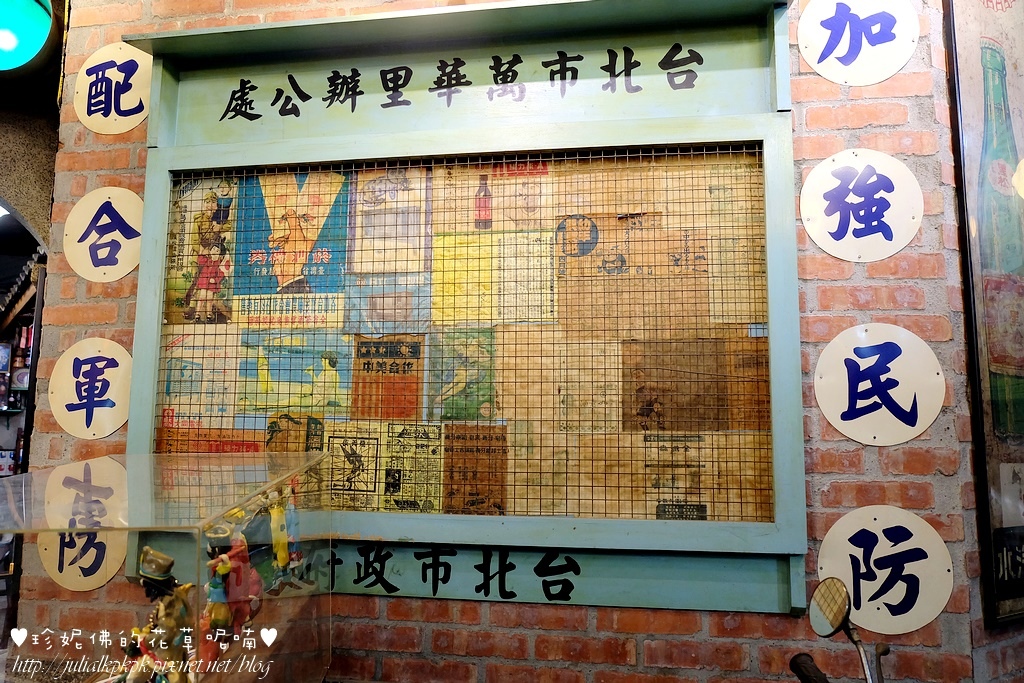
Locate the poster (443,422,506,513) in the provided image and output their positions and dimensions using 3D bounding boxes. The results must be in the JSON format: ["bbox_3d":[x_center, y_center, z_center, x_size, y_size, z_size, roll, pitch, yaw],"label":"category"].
[{"bbox_3d":[-0.078,0.275,1.468,0.138,0.192,0.010,-1,-6,8],"label":"poster"}]

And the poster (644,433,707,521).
[{"bbox_3d":[0.327,0.269,1.367,0.118,0.172,0.008,-1,-6,8],"label":"poster"}]

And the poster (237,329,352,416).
[{"bbox_3d":[-0.494,0.071,1.551,0.270,0.191,0.010,-1,-6,8],"label":"poster"}]

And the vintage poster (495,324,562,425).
[{"bbox_3d":[0.036,0.072,1.501,0.147,0.217,0.010,-1,-7,8],"label":"vintage poster"}]

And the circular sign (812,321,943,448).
[{"bbox_3d":[0.765,0.089,1.422,0.252,0.252,0.010,-1,-7,8],"label":"circular sign"}]

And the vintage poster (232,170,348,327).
[{"bbox_3d":[-0.514,-0.212,1.584,0.274,0.363,0.010,-1,-6,8],"label":"vintage poster"}]

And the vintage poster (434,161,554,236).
[{"bbox_3d":[-0.039,-0.312,1.480,0.263,0.154,0.008,-1,-6,8],"label":"vintage poster"}]

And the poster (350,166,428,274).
[{"bbox_3d":[-0.278,-0.276,1.556,0.197,0.245,0.010,-1,-6,8],"label":"poster"}]

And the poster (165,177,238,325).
[{"bbox_3d":[-0.746,-0.221,1.645,0.180,0.362,0.010,-1,-7,8],"label":"poster"}]

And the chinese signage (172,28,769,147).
[{"bbox_3d":[-0.131,-0.571,1.556,1.376,0.188,0.020,-1,-6,8],"label":"chinese signage"}]

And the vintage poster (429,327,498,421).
[{"bbox_3d":[-0.110,0.073,1.522,0.148,0.205,0.010,-1,-7,8],"label":"vintage poster"}]

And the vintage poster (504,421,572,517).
[{"bbox_3d":[0.060,0.269,1.448,0.142,0.202,0.010,-1,-6,8],"label":"vintage poster"}]

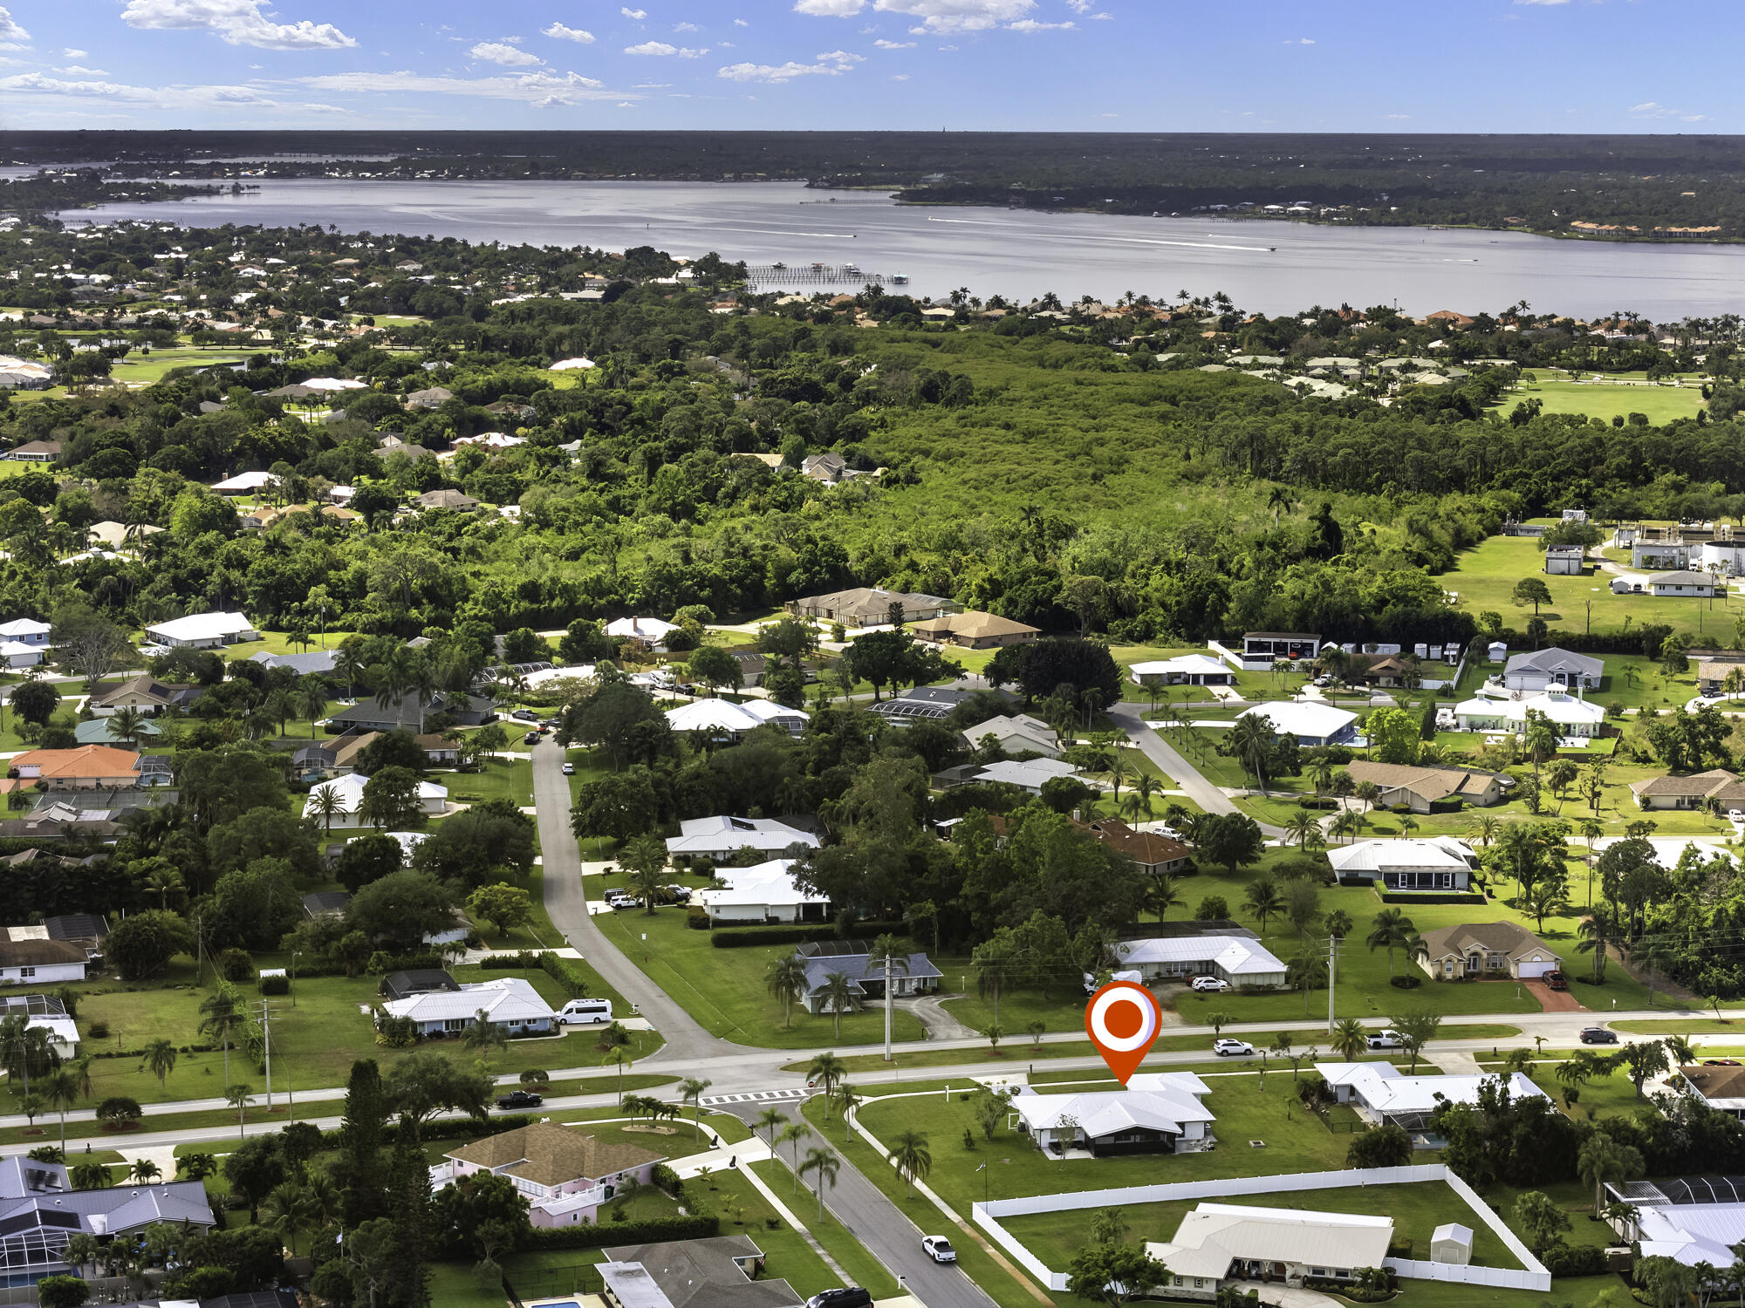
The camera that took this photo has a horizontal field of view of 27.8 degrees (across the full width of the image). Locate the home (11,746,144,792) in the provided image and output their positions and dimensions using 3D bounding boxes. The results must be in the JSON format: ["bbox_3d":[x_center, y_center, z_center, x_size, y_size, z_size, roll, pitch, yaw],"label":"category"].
[{"bbox_3d":[-139.298,18.939,617.408,24.367,6.100,21.626,-1,9,-4],"label":"home"}]

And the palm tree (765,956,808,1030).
[{"bbox_3d":[-10.940,42.590,444.170,5.200,9.100,5.200,0,9,0],"label":"palm tree"}]

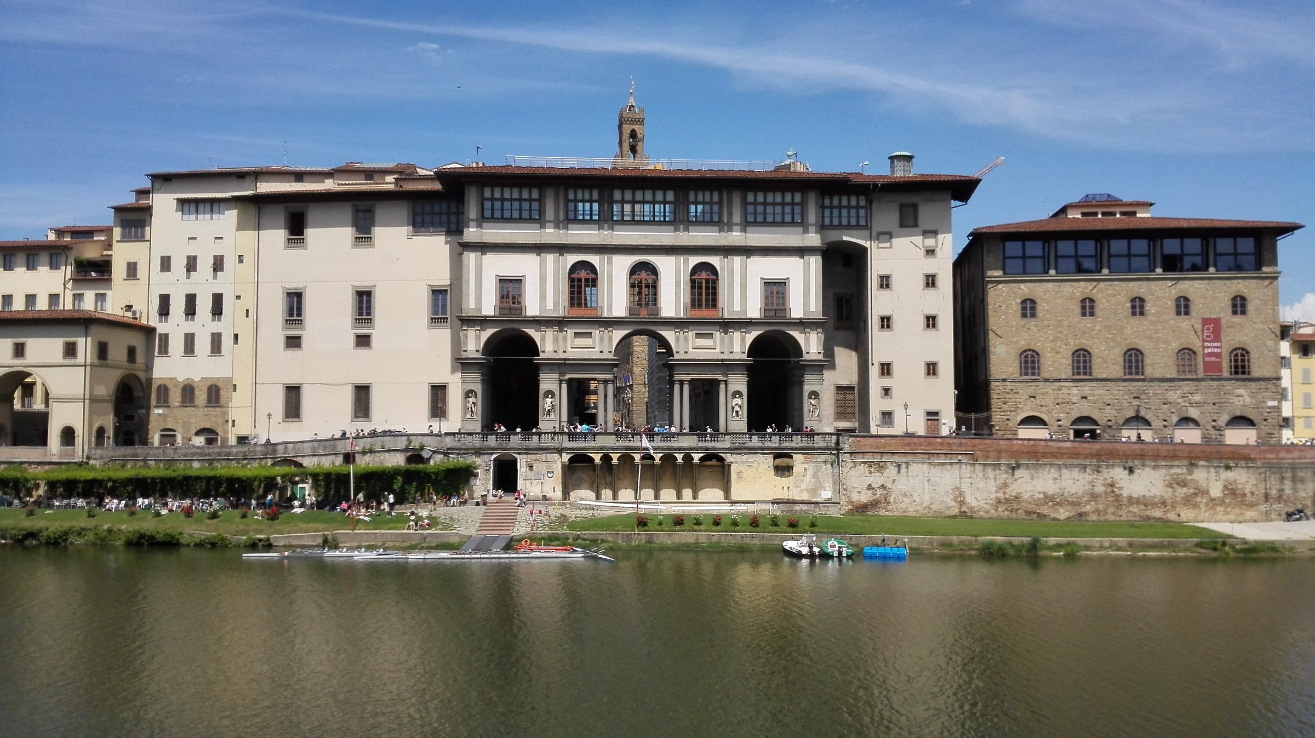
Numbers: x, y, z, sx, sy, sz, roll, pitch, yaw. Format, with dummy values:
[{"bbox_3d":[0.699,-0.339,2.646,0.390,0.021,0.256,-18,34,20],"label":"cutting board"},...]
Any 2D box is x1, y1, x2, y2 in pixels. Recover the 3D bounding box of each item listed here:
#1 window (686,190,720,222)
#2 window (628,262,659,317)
[{"bbox_3d":[4.541,-15.950,95.841,3.327,3.108,0.400,0,-3,-4],"label":"window"},{"bbox_3d":[-1.350,-7.755,95.000,2.992,5.407,0.400,0,-3,-4],"label":"window"}]

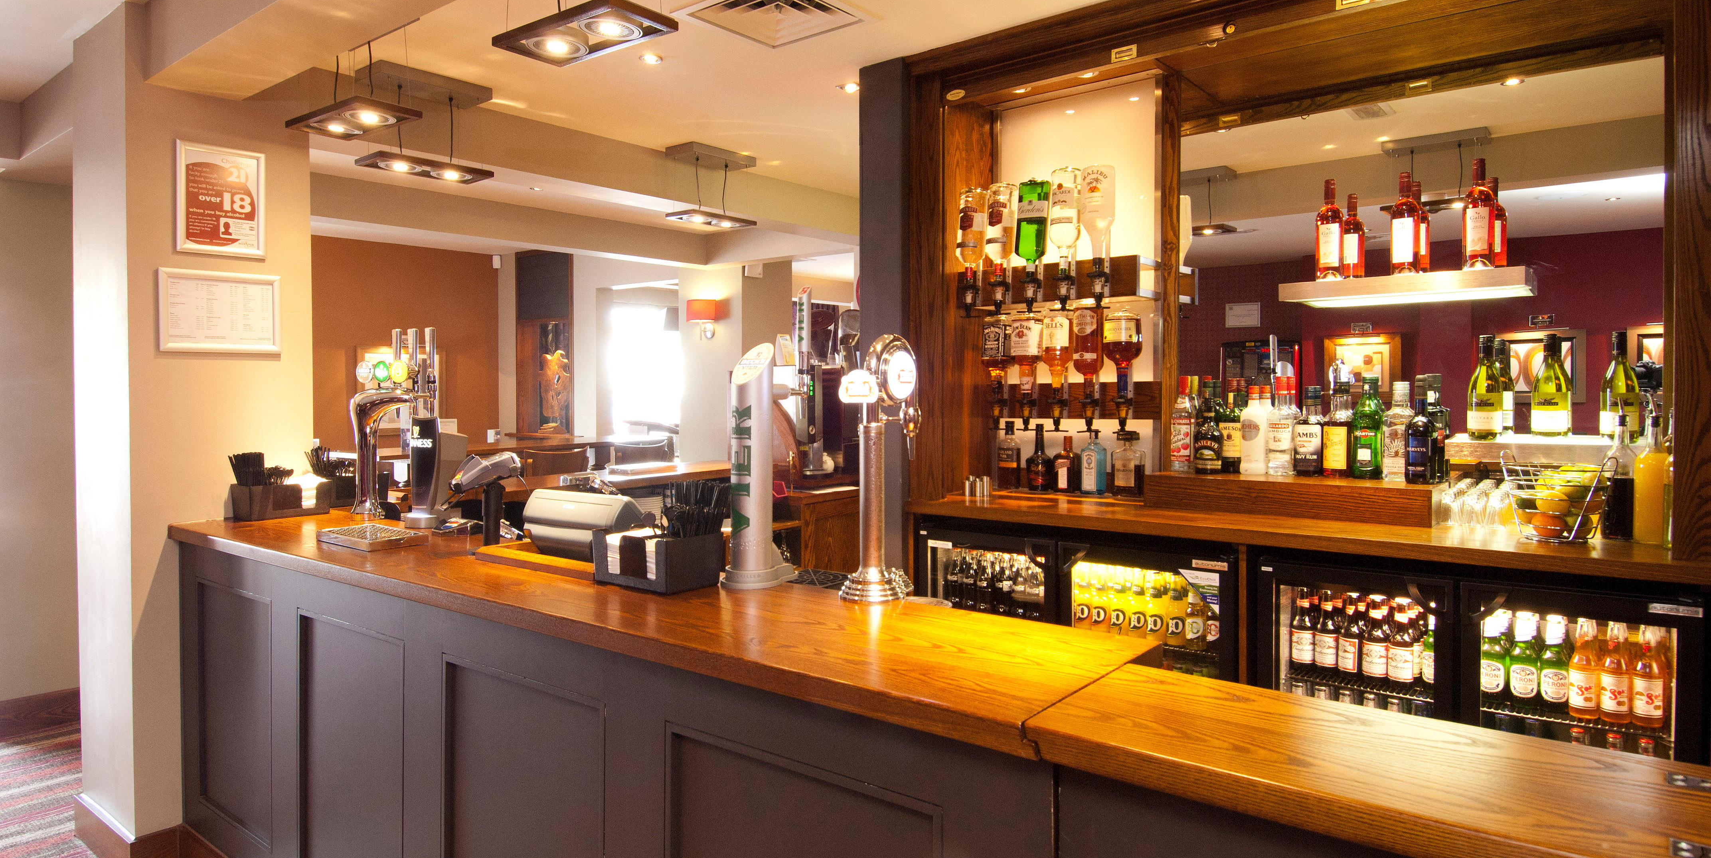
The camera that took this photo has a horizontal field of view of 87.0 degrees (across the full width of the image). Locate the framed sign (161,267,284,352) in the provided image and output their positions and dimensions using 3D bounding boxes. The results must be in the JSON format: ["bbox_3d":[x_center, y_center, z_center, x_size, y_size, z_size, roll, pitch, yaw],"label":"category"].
[{"bbox_3d":[-1.964,-0.364,2.805,0.020,0.242,0.330,1,2,39],"label":"framed sign"}]

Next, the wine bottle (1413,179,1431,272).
[{"bbox_3d":[1.693,-0.595,2.715,0.073,0.298,0.073,1,1,37],"label":"wine bottle"}]

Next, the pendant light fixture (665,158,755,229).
[{"bbox_3d":[-0.724,-1.197,4.575,0.190,0.310,0.420,1,3,39],"label":"pendant light fixture"}]

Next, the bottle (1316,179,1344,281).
[{"bbox_3d":[1.404,-0.583,2.668,0.075,0.308,0.075,1,3,39],"label":"bottle"}]

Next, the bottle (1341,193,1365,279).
[{"bbox_3d":[1.584,-0.601,2.871,0.073,0.294,0.073,1,1,37],"label":"bottle"}]

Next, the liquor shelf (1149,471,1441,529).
[{"bbox_3d":[1.338,0.206,2.784,0.800,0.108,0.270,1,2,37],"label":"liquor shelf"}]

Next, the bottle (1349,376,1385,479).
[{"bbox_3d":[1.518,-0.001,2.673,0.079,0.302,0.079,1,1,37],"label":"bottle"}]

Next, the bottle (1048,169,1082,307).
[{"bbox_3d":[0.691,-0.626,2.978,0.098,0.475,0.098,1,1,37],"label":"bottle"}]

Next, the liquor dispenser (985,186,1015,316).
[{"bbox_3d":[0.513,-0.639,3.183,0.100,0.462,0.110,0,1,0],"label":"liquor dispenser"}]

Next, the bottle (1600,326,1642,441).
[{"bbox_3d":[1.960,-0.108,2.312,0.083,0.285,0.083,1,3,39],"label":"bottle"}]

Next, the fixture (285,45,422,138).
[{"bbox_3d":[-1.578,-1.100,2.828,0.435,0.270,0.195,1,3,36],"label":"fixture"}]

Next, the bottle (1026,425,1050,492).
[{"bbox_3d":[0.690,0.114,3.410,0.086,0.253,0.080,1,3,30],"label":"bottle"}]

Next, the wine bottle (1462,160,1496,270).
[{"bbox_3d":[1.708,-0.585,2.469,0.074,0.298,0.074,1,2,37],"label":"wine bottle"}]

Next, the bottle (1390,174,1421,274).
[{"bbox_3d":[1.606,-0.597,2.633,0.074,0.296,0.074,1,2,37],"label":"bottle"}]

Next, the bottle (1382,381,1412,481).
[{"bbox_3d":[1.605,0.004,2.673,0.079,0.294,0.079,1,3,39],"label":"bottle"}]

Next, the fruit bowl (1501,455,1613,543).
[{"bbox_3d":[1.772,0.172,2.280,0.213,0.205,0.213,1,3,39],"label":"fruit bowl"}]

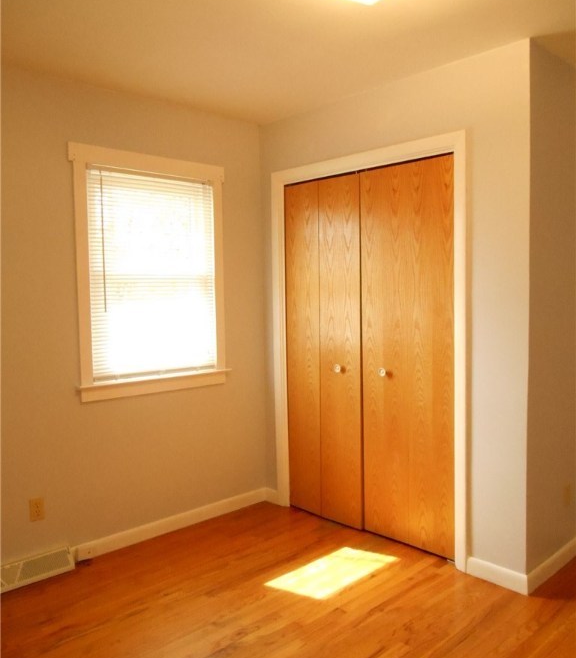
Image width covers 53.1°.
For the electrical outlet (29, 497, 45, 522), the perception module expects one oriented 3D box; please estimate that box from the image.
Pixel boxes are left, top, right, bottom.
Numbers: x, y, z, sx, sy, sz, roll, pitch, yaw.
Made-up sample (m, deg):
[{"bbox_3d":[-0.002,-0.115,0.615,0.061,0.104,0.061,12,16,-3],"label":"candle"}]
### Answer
[{"bbox_3d":[-1.240,0.894,2.850,0.072,0.116,0.010,-3,4,-42],"label":"electrical outlet"}]

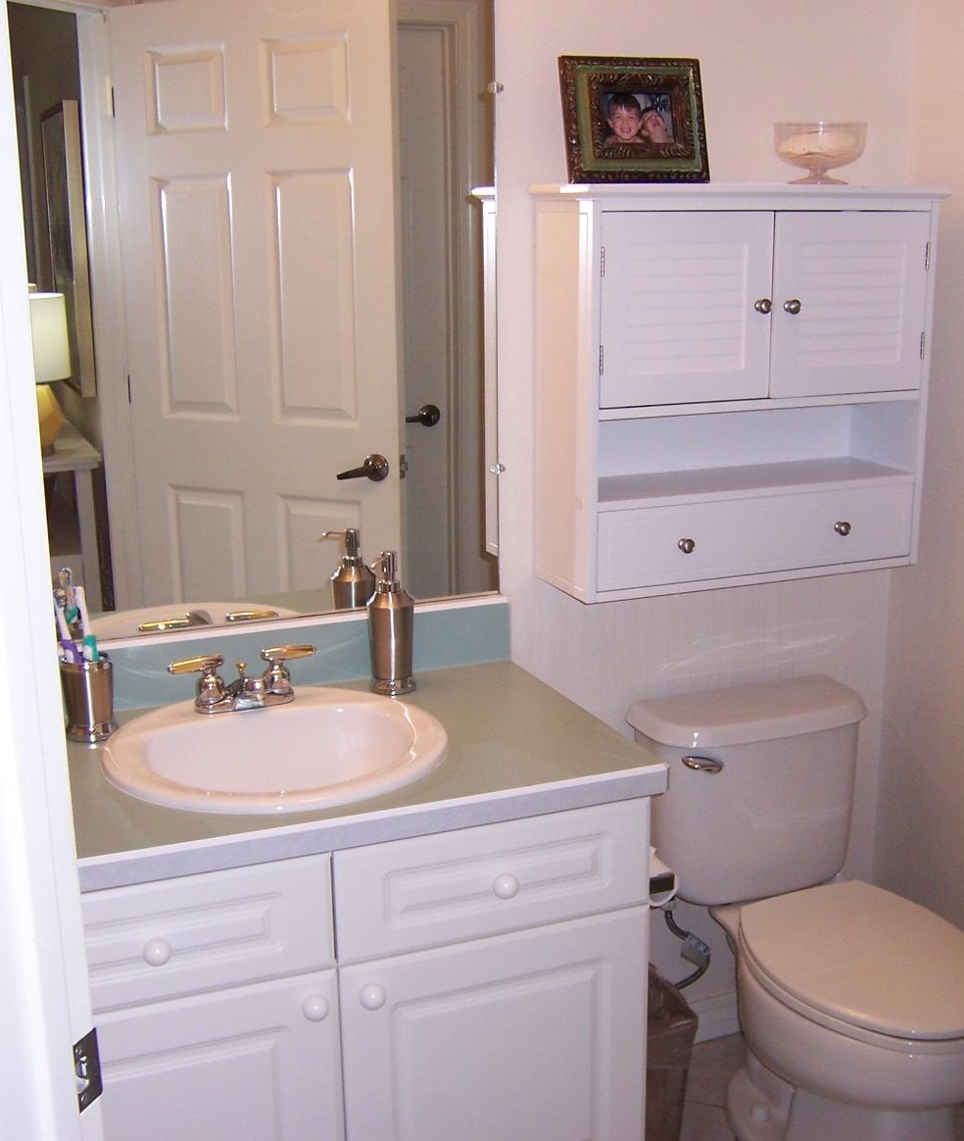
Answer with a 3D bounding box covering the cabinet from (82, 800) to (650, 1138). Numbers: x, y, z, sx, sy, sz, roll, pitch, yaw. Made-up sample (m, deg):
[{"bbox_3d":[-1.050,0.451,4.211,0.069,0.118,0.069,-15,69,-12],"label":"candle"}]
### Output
[{"bbox_3d":[-0.282,0.662,2.120,0.881,0.766,0.561,-6,14,-21],"label":"cabinet"}]

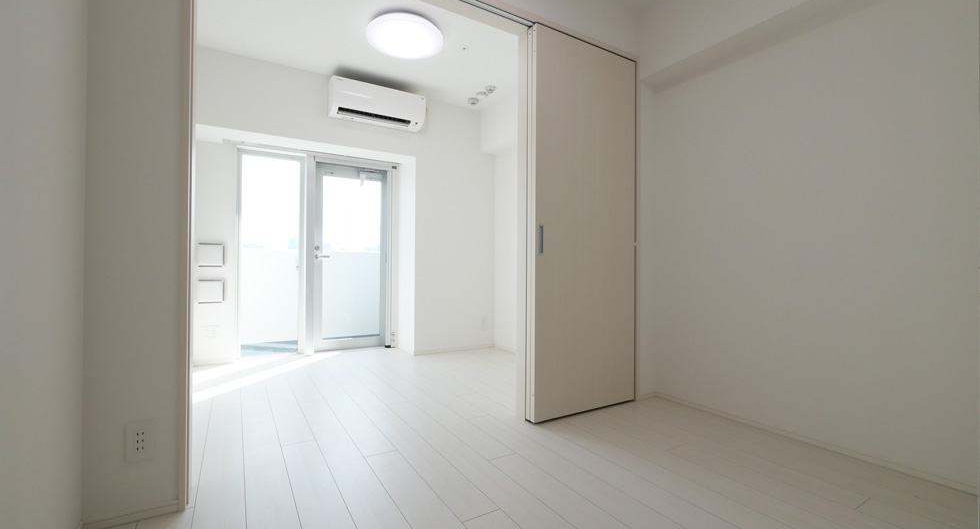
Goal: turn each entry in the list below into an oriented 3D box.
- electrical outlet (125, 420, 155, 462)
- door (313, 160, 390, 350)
[{"bbox_3d":[-1.090,0.550,1.234,0.072,0.122,0.012,1,0,-31],"label":"electrical outlet"},{"bbox_3d":[-1.345,-0.062,3.870,0.680,1.800,0.070,1,0,-31],"label":"door"}]

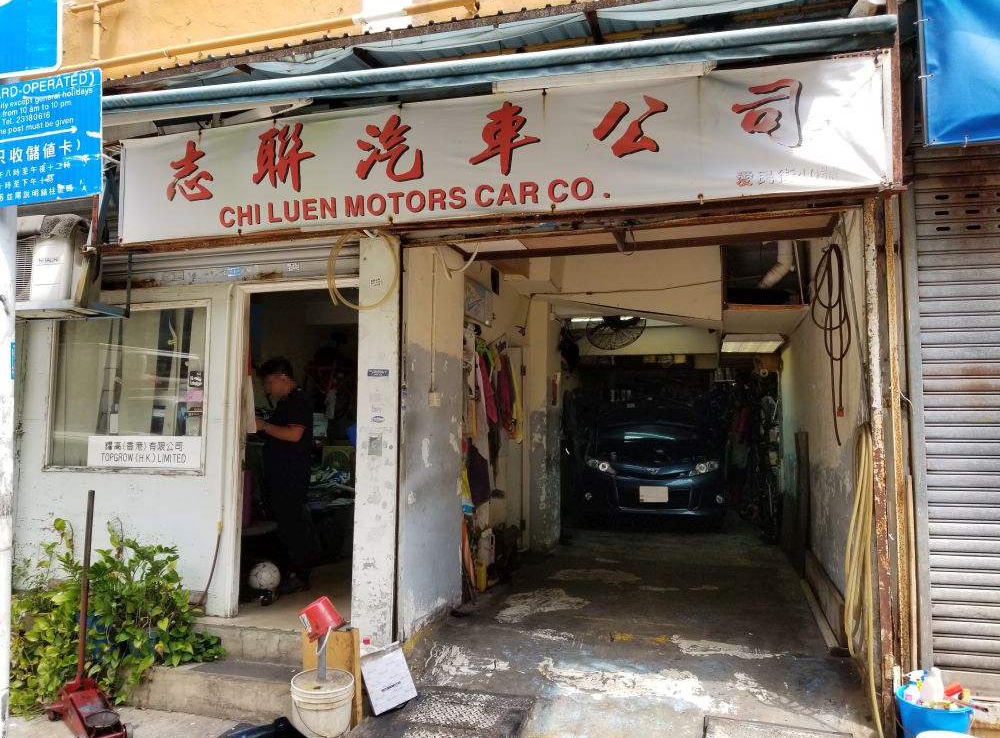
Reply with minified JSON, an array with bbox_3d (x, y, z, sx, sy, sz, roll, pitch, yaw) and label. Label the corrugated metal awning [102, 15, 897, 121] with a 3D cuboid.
[{"bbox_3d":[-0.388,-1.673,4.276,4.820,0.240,0.320,1,-4,16],"label":"corrugated metal awning"}]

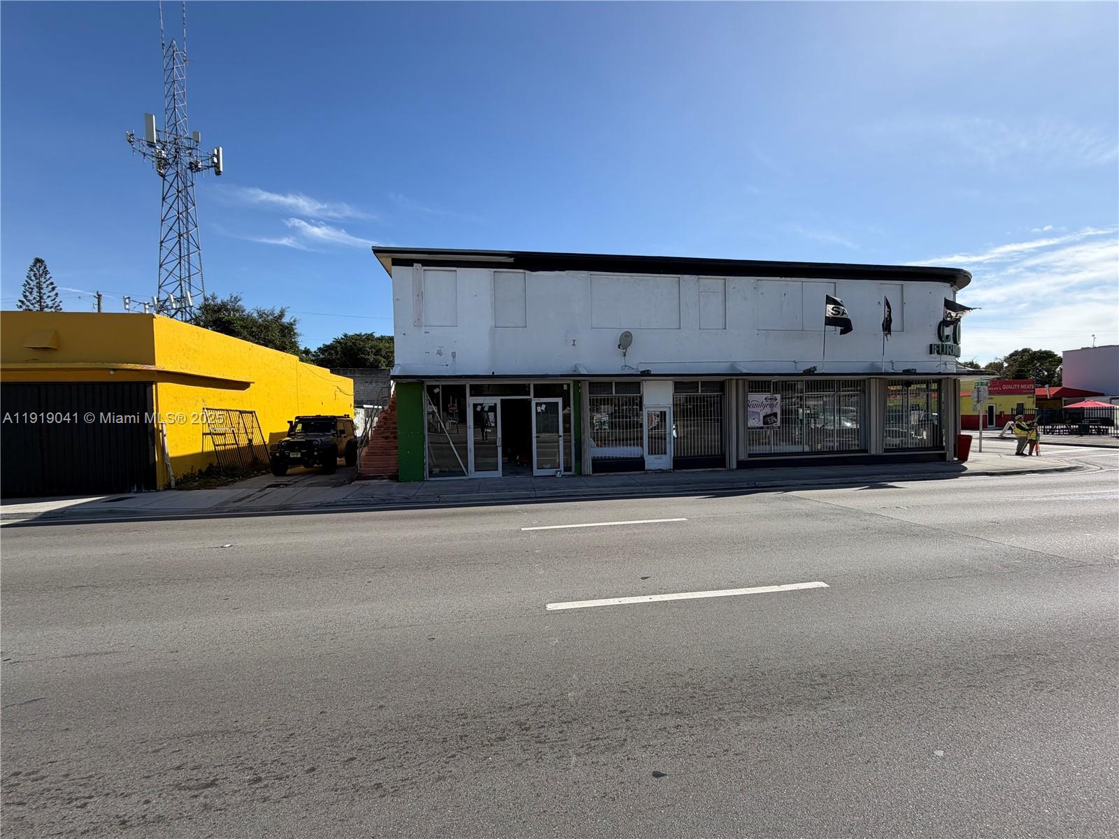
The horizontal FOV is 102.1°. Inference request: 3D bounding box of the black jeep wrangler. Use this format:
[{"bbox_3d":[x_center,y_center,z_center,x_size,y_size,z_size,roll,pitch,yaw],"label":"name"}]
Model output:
[{"bbox_3d":[-8.513,0.829,15.874,1.950,1.930,4.100,-1,1,-9],"label":"black jeep wrangler"}]

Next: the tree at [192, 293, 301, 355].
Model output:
[{"bbox_3d":[-21.945,-3.532,32.087,8.000,10.555,8.000,-1,1,-9],"label":"tree"}]

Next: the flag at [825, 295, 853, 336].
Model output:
[{"bbox_3d":[8.541,-3.208,13.839,0.800,1.120,0.350,-1,1,-9],"label":"flag"}]

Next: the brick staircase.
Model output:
[{"bbox_3d":[-5.993,0.121,17.052,1.400,3.200,6.000,-1,1,-9],"label":"brick staircase"}]

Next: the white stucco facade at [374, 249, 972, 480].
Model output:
[{"bbox_3d":[3.909,-1.744,20.849,20.020,6.463,14.800,-1,1,-9],"label":"white stucco facade"}]

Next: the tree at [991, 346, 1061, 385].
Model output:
[{"bbox_3d":[51.885,-3.847,50.067,9.000,8.052,9.000,-1,1,-9],"label":"tree"}]

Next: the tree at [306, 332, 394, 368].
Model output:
[{"bbox_3d":[-19.477,-3.331,43.080,9.500,9.704,9.500,-1,1,-9],"label":"tree"}]

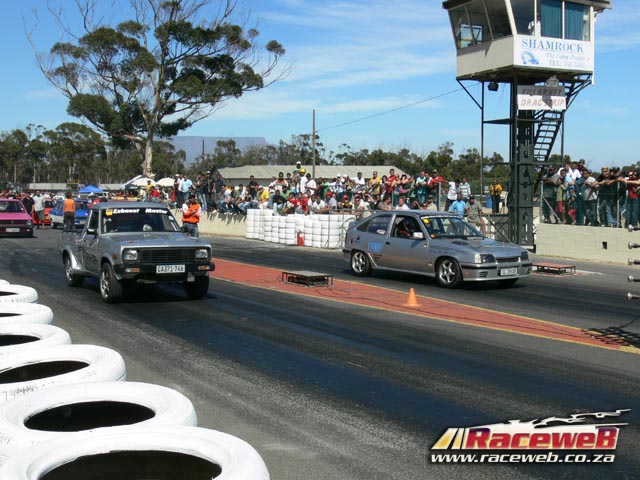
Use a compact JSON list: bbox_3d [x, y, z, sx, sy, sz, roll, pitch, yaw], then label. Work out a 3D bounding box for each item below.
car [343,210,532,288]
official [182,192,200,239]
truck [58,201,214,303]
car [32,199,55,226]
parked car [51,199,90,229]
[{"bbox_3d":[2.263,0.114,16.290,1.680,1.380,4.000,-2,3,-36],"label":"car"},{"bbox_3d":[-3.797,-0.453,24.000,0.560,1.760,0.380,-1,3,-21],"label":"official"},{"bbox_3d":[-3.044,0.129,13.131,1.490,1.410,3.890,-1,3,-29],"label":"truck"},{"bbox_3d":[-14.628,-1.437,42.500,1.630,1.400,3.900,-1,3,-25],"label":"car"},{"bbox_3d":[-12.081,-1.228,39.500,1.620,1.400,3.850,-1,3,-27],"label":"parked car"}]

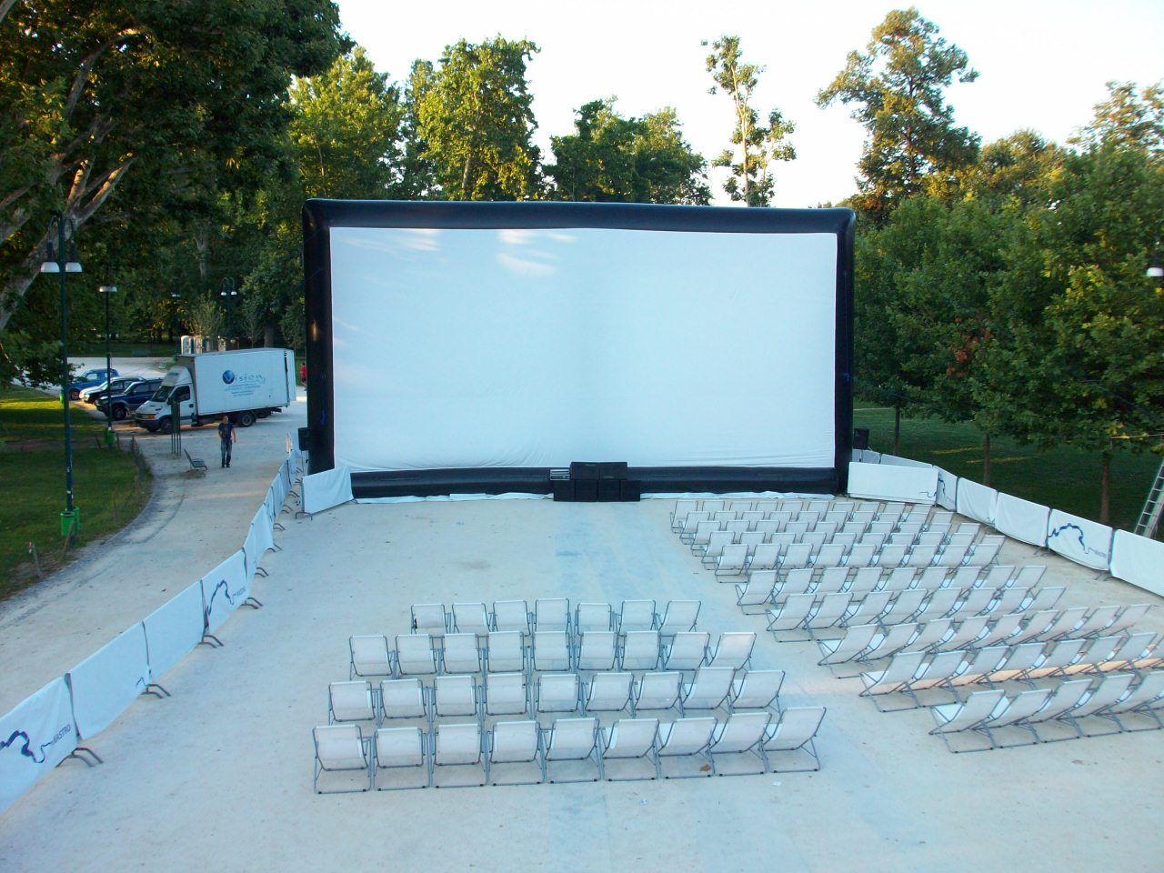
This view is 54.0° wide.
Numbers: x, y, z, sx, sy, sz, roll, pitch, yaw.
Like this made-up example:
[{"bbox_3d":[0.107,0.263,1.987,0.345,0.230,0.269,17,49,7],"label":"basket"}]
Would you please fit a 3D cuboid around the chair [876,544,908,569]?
[{"bbox_3d":[6.290,2.562,23.475,0.636,0.846,0.901,0,7,-2],"label":"chair"}]

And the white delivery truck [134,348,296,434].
[{"bbox_3d":[-16.040,-1.999,49.956,6.387,3.219,2.100,-9,11,-42],"label":"white delivery truck"}]

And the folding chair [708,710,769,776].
[{"bbox_3d":[1.864,3.567,13.716,0.640,0.846,0.954,-1,7,-10],"label":"folding chair"}]

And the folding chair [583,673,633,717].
[{"bbox_3d":[0.370,3.482,15.513,0.636,0.842,0.906,0,7,-5],"label":"folding chair"}]

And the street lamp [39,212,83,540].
[{"bbox_3d":[-11.719,-1.300,25.824,0.980,7.290,0.480,-3,7,-24],"label":"street lamp"}]

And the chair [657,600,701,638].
[{"bbox_3d":[1.623,3.057,19.144,0.636,0.843,0.905,0,7,-4],"label":"chair"}]

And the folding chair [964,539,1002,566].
[{"bbox_3d":[7.983,2.486,23.015,0.640,0.845,0.949,-1,7,-6],"label":"folding chair"}]

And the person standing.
[{"bbox_3d":[-12.310,0.180,39.474,0.520,1.760,0.340,-1,7,-11],"label":"person standing"}]

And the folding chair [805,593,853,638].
[{"bbox_3d":[4.216,3.013,19.602,0.636,0.845,0.903,-1,7,-10],"label":"folding chair"}]

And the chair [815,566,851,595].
[{"bbox_3d":[4.291,2.599,19.925,0.600,0.802,0.874,-1,6,-10],"label":"chair"}]

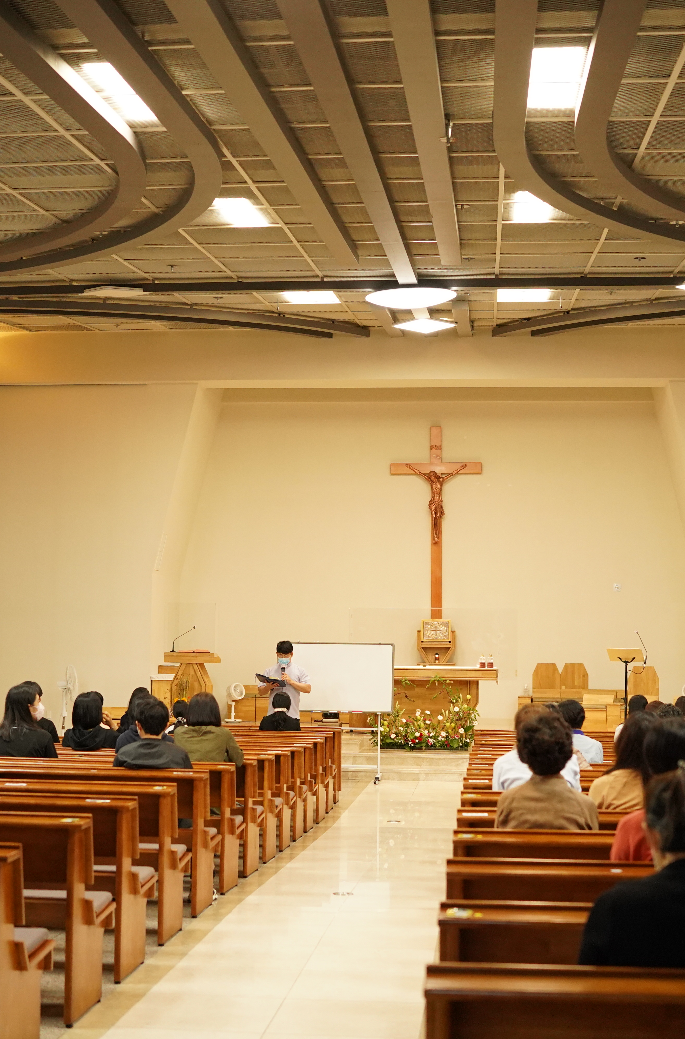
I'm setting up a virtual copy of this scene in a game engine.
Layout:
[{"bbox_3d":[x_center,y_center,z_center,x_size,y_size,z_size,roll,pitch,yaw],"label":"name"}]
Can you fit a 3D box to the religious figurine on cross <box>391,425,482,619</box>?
[{"bbox_3d":[1.601,0.038,25.703,1.573,3.307,0.280,0,-5,6],"label":"religious figurine on cross"}]

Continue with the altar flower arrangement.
[{"bbox_3d":[1.199,2.869,21.470,1.509,0.796,0.500,0,-5,6],"label":"altar flower arrangement"}]

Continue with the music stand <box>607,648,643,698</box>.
[{"bbox_3d":[3.978,2.479,21.283,0.520,1.344,0.420,0,-5,6],"label":"music stand"}]

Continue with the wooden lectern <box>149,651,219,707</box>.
[{"bbox_3d":[-2.234,2.563,22.384,0.800,1.214,0.580,1,-5,1],"label":"wooden lectern"}]

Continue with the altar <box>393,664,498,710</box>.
[{"bbox_3d":[1.235,2.684,22.238,2.070,1.030,0.800,0,-5,6],"label":"altar"}]

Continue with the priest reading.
[{"bbox_3d":[-0.711,2.369,18.219,0.600,1.795,0.450,0,-5,3],"label":"priest reading"}]

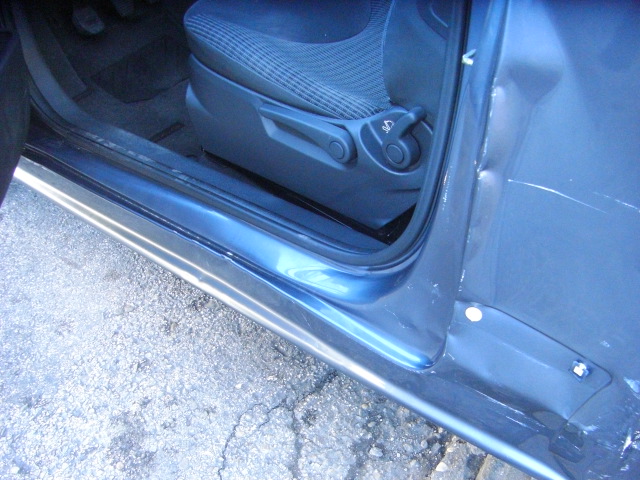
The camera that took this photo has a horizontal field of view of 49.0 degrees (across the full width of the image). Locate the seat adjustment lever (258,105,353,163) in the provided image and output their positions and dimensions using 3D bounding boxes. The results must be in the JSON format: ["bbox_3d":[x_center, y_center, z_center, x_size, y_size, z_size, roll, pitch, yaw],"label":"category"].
[{"bbox_3d":[-0.019,-0.172,1.118,0.184,0.049,0.030,25,48,30],"label":"seat adjustment lever"}]

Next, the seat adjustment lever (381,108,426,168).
[{"bbox_3d":[0.121,-0.149,0.996,0.054,0.099,0.036,25,48,30],"label":"seat adjustment lever"}]

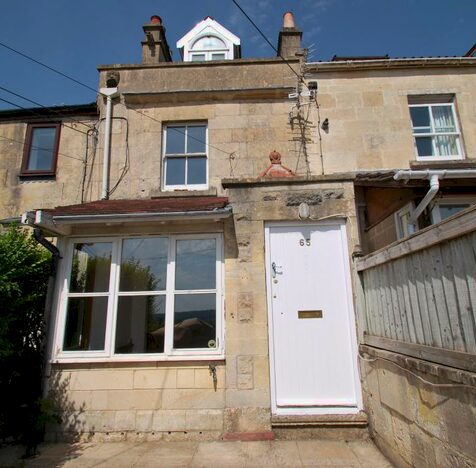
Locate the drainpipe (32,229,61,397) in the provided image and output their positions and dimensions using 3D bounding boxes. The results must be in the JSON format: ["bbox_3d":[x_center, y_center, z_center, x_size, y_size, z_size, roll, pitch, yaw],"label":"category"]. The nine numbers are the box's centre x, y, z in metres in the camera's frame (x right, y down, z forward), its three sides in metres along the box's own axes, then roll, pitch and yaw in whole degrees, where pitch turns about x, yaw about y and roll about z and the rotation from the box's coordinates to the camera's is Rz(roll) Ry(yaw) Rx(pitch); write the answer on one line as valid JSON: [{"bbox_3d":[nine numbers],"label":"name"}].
[{"bbox_3d":[-2.184,1.030,3.158,0.090,2.120,0.460,-1,-12,1],"label":"drainpipe"}]

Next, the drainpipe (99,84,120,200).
[{"bbox_3d":[-2.221,-1.558,4.923,0.300,2.020,0.200,-1,-12,1],"label":"drainpipe"}]

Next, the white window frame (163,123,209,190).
[{"bbox_3d":[-0.907,-1.352,5.069,0.800,1.290,0.110,-1,-12,1],"label":"white window frame"}]

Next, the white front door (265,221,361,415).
[{"bbox_3d":[0.831,0.887,3.355,0.958,2.104,0.100,-2,-12,1],"label":"white front door"}]

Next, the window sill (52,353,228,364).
[{"bbox_3d":[-1.107,1.379,3.247,1.948,0.058,0.130,-2,-12,1],"label":"window sill"}]

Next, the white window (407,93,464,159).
[{"bbox_3d":[3.840,-1.981,5.683,0.896,1.180,0.100,-2,-12,1],"label":"white window"}]

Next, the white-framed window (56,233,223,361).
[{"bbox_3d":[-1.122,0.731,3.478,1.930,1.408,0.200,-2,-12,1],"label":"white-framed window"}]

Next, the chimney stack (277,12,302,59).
[{"bbox_3d":[1.387,-4.933,7.963,0.560,2.000,0.950,-1,-12,1],"label":"chimney stack"}]

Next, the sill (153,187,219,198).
[{"bbox_3d":[-0.866,-0.632,4.799,1.060,0.140,0.180,-1,-12,1],"label":"sill"}]

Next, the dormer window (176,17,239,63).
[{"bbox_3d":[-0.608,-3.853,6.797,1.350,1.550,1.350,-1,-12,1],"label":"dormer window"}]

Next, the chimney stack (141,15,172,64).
[{"bbox_3d":[-2.176,-4.841,8.043,0.560,2.000,1.050,-1,-12,1],"label":"chimney stack"}]

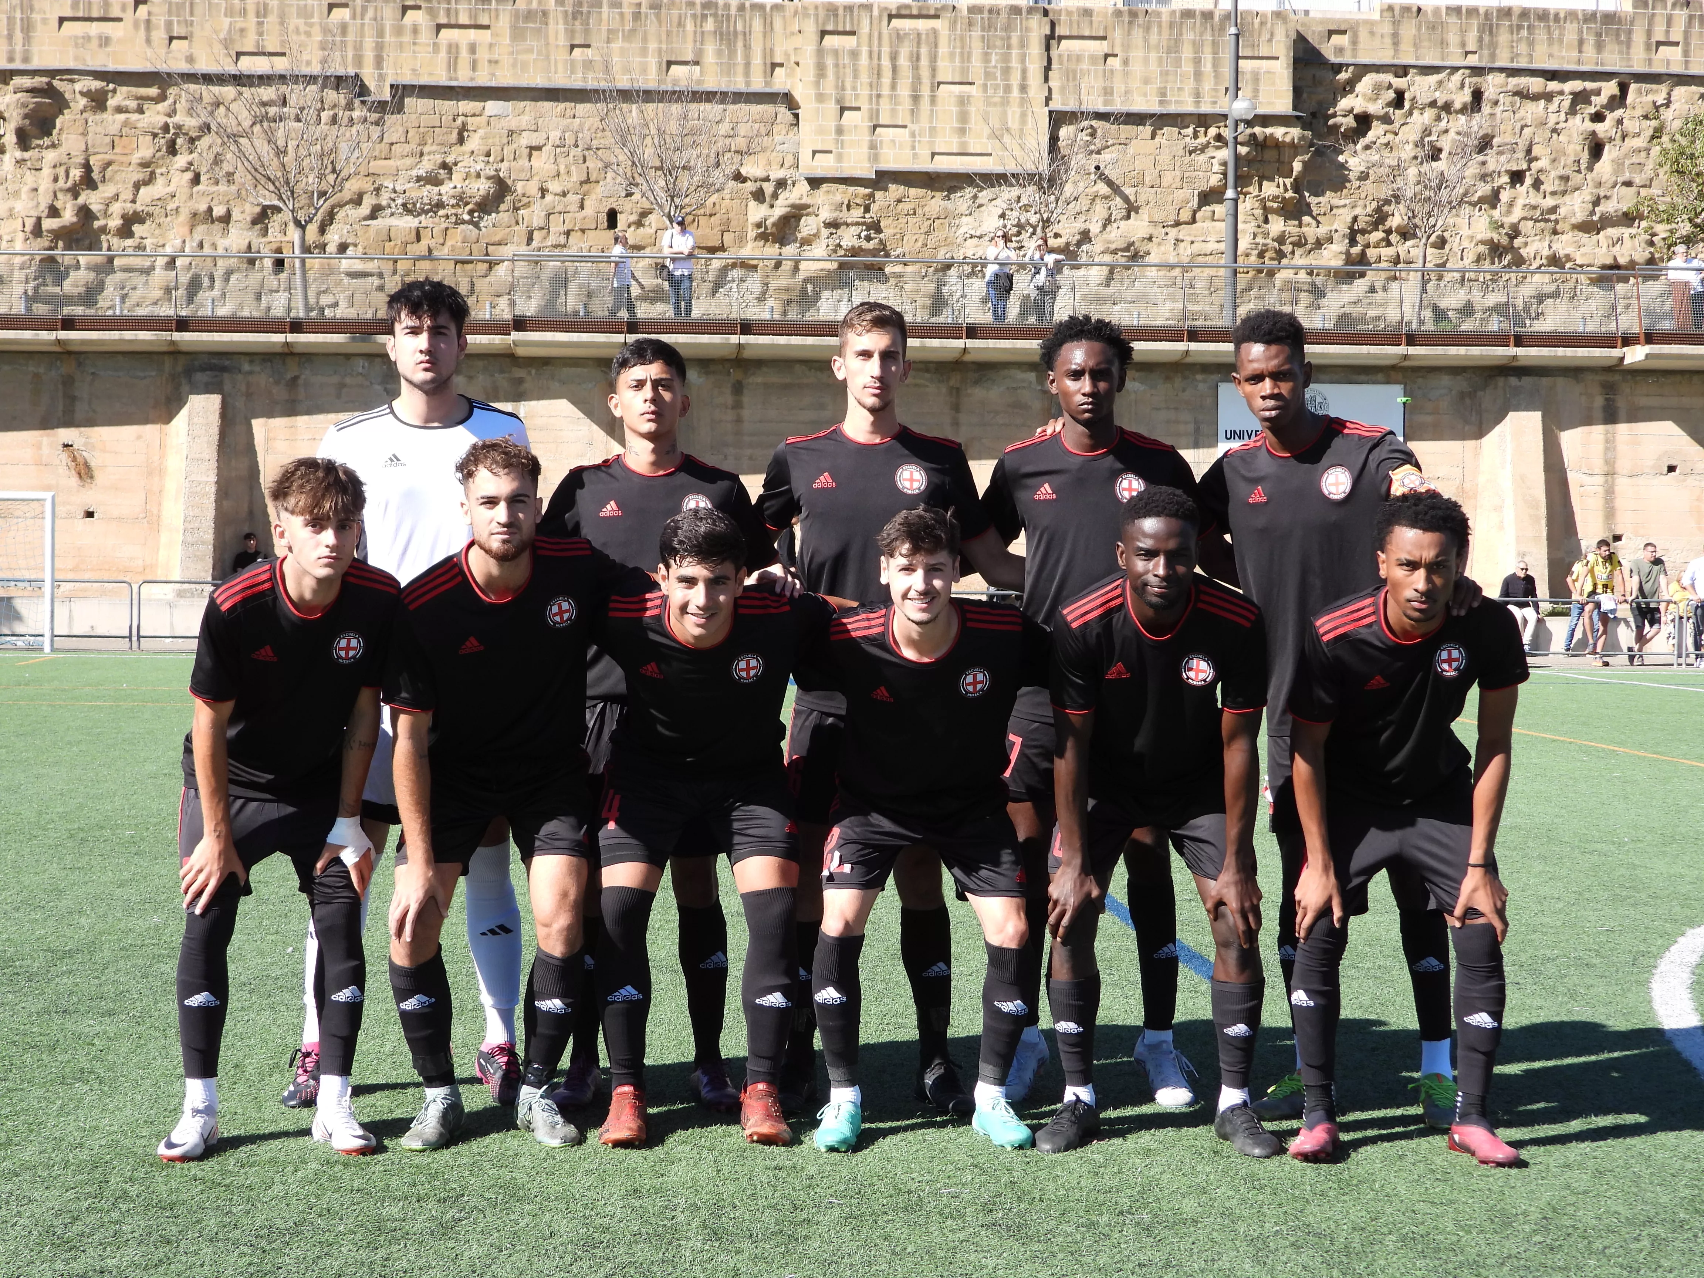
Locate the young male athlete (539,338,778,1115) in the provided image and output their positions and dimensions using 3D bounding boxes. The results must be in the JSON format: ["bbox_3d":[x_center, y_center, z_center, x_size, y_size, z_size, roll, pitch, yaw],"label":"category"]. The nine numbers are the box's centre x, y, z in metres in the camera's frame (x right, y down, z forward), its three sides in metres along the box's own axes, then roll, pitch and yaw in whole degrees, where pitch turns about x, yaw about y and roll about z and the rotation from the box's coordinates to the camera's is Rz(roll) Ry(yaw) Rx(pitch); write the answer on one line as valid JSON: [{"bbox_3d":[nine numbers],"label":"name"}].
[{"bbox_3d":[-0.434,0.183,6.620,0.535,1.720,0.370,1,1,-2],"label":"young male athlete"}]

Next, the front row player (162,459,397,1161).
[{"bbox_3d":[-1.194,0.323,6.169,0.490,1.400,0.600,0,1,-8],"label":"front row player"}]

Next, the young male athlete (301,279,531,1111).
[{"bbox_3d":[-0.982,0.116,6.650,0.530,1.845,0.380,1,1,-5],"label":"young male athlete"}]

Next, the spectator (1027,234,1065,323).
[{"bbox_3d":[3.323,-6.137,50.670,0.600,1.580,0.420,1,1,0],"label":"spectator"}]

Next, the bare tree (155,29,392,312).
[{"bbox_3d":[-9.822,-7.910,50.500,4.150,4.950,4.000,1,1,0],"label":"bare tree"}]

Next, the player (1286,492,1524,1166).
[{"bbox_3d":[1.164,0.371,6.230,0.490,1.355,0.600,1,1,8],"label":"player"}]

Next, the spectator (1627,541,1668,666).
[{"bbox_3d":[10.916,-0.465,40.500,0.560,1.720,0.480,1,1,-5],"label":"spectator"}]

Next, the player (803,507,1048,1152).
[{"bbox_3d":[0.155,0.381,6.290,0.580,1.310,0.620,1,1,0],"label":"player"}]

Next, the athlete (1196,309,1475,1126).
[{"bbox_3d":[1.062,0.164,6.500,0.620,1.800,0.480,1,1,11],"label":"athlete"}]

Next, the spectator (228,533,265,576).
[{"bbox_3d":[-9.280,-0.810,45.500,0.540,1.700,0.400,1,1,-6],"label":"spectator"}]

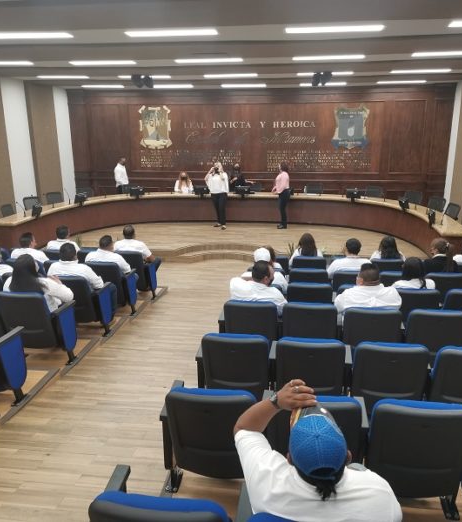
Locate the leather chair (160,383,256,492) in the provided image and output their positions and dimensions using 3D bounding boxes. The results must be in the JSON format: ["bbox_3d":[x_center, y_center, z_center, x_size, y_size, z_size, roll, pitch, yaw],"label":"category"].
[{"bbox_3d":[-0.086,1.059,3.266,0.600,0.900,0.620,2,16,8],"label":"leather chair"}]

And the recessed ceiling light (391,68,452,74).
[{"bbox_3d":[3.886,-3.876,10.693,1.200,0.070,0.290,3,15,11],"label":"recessed ceiling light"}]

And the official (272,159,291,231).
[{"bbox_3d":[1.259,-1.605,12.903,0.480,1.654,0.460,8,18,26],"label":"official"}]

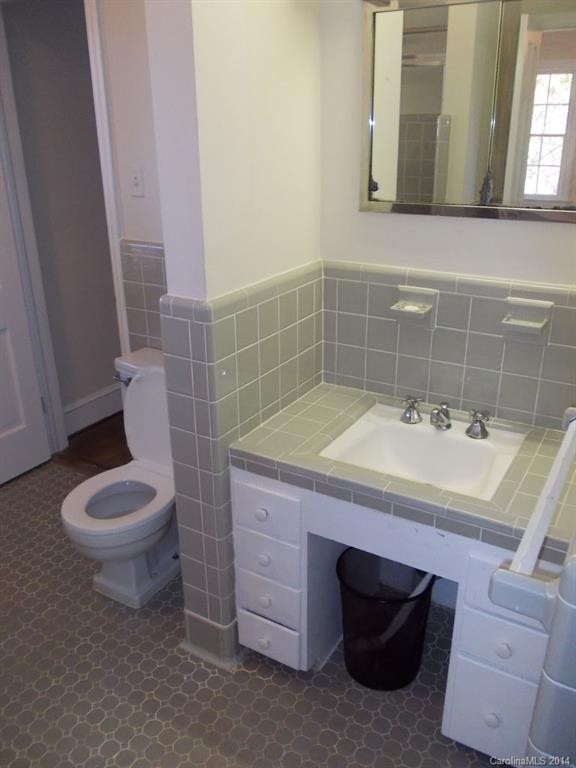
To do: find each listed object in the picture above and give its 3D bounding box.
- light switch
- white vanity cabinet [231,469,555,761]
[{"bbox_3d":[-0.561,-0.750,2.312,0.073,0.114,0.014,13,26,29],"label":"light switch"},{"bbox_3d":[0.374,0.562,1.907,0.920,0.685,0.555,13,26,29],"label":"white vanity cabinet"}]

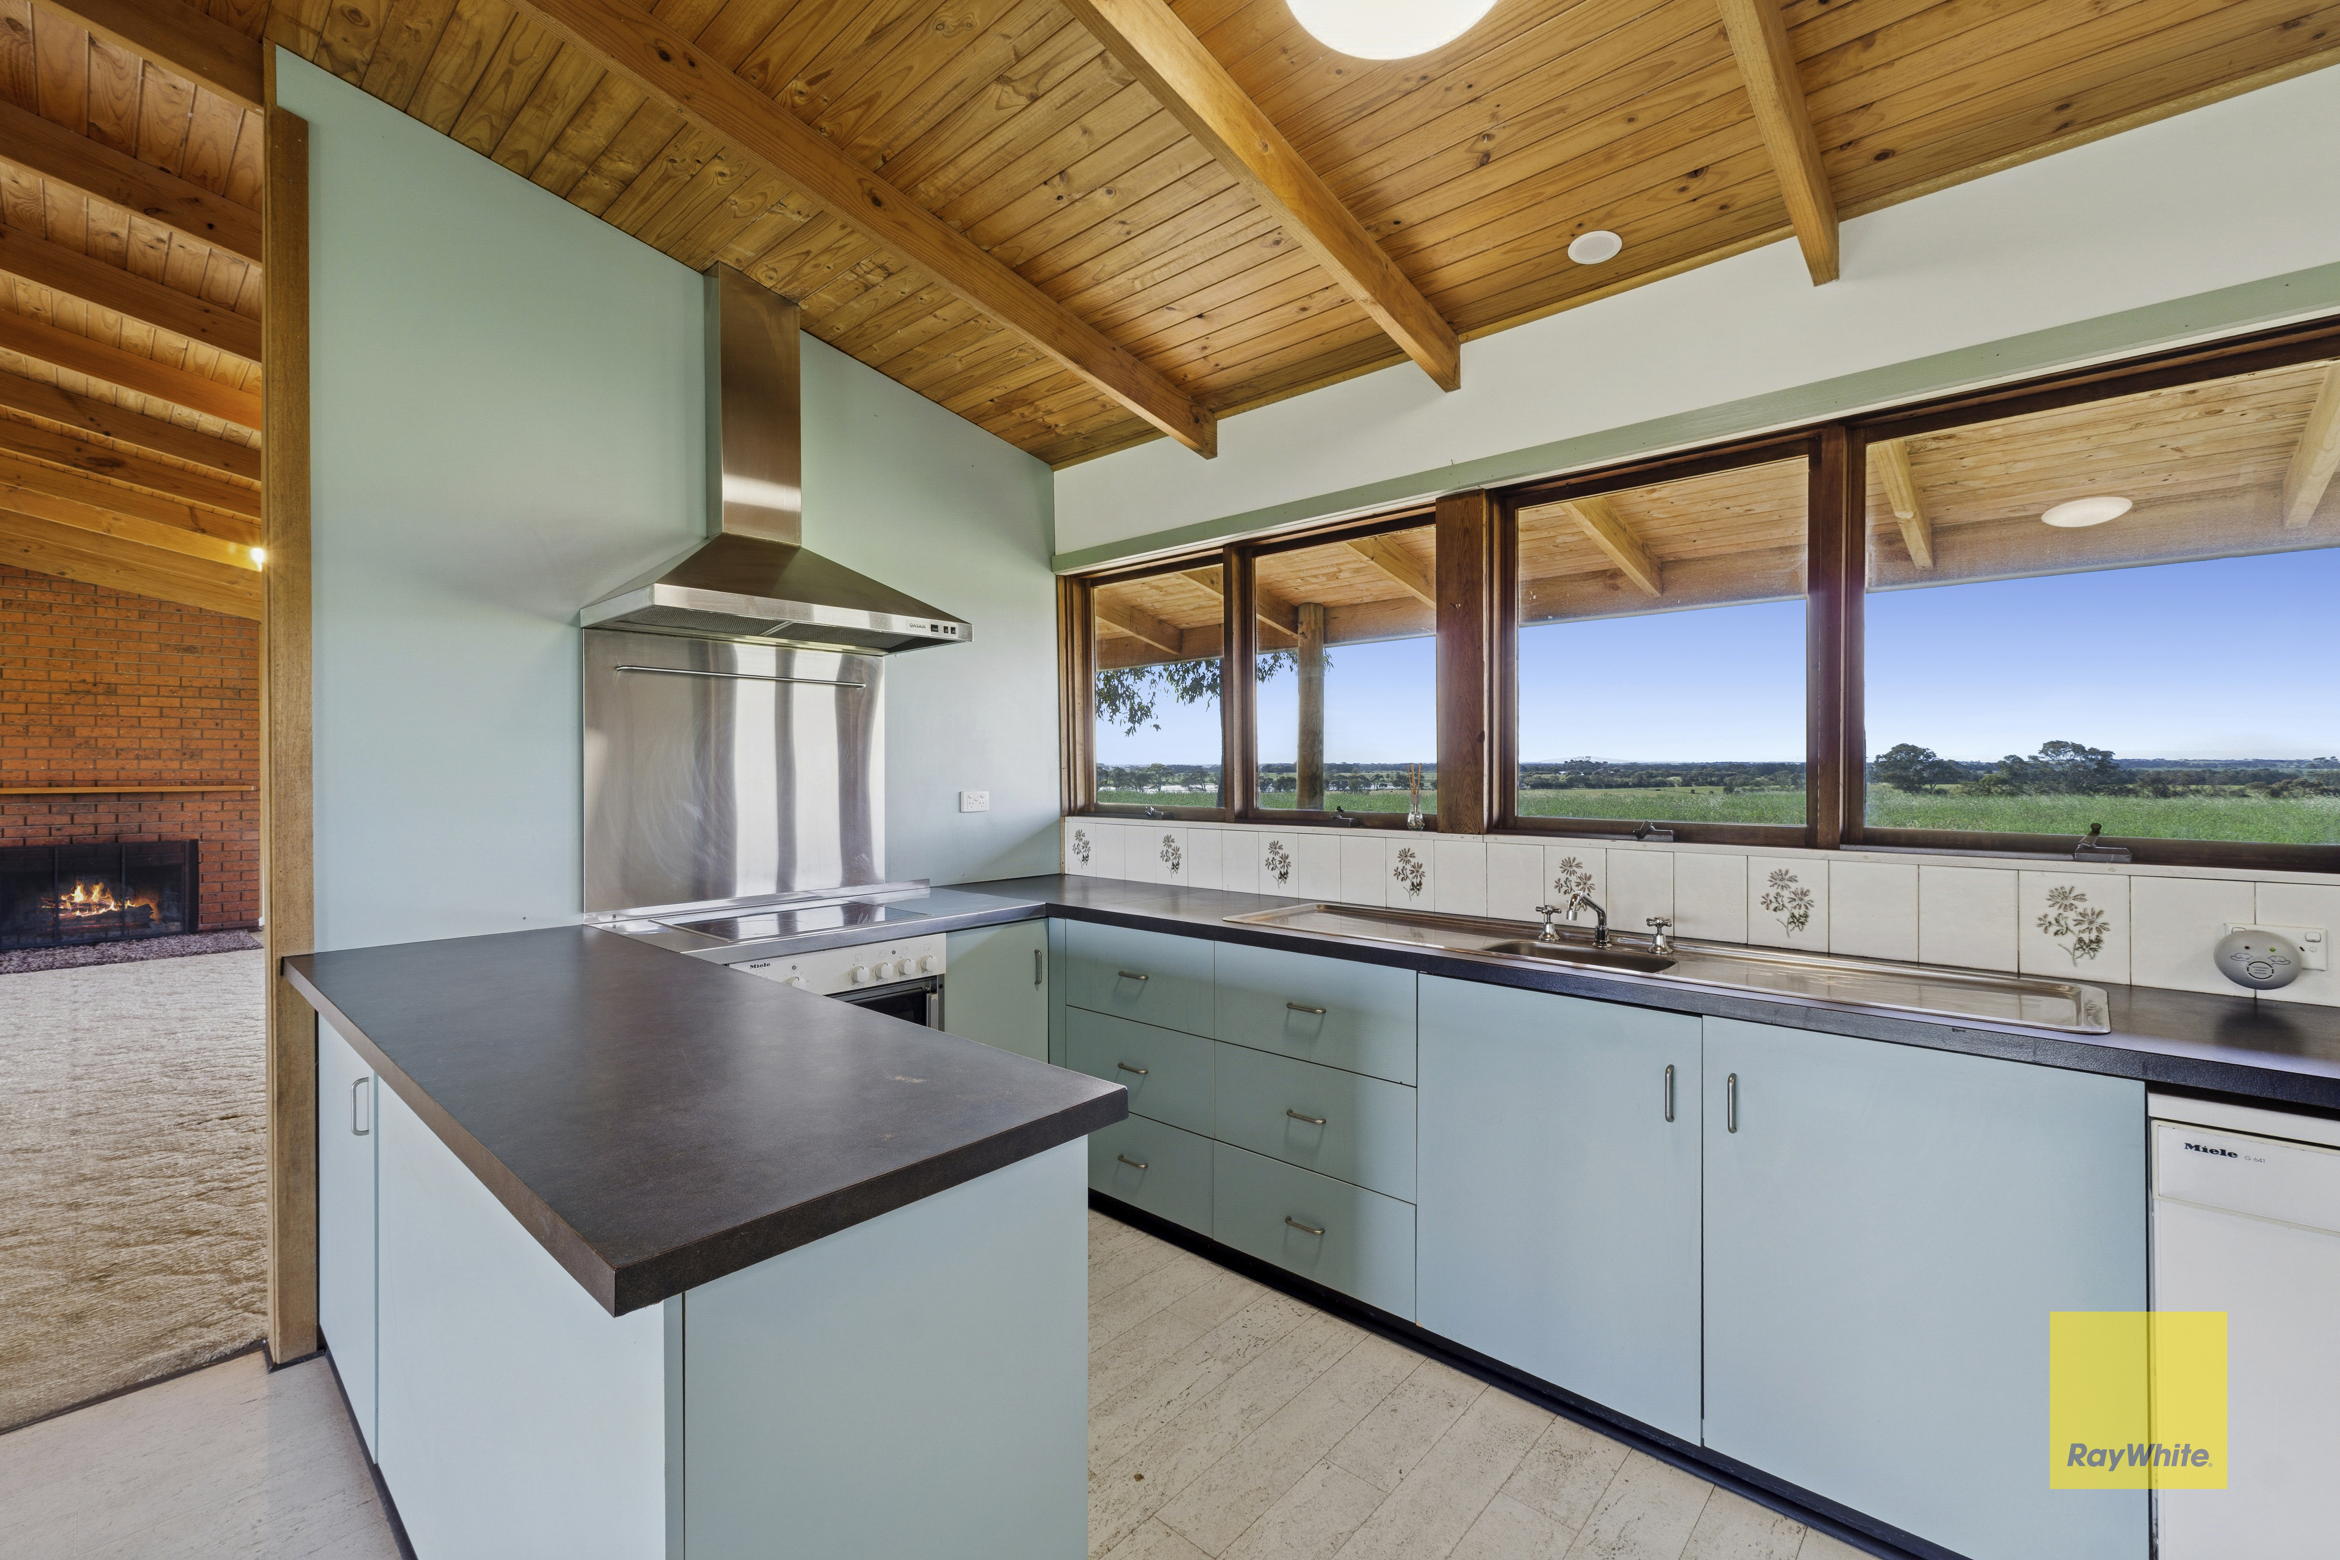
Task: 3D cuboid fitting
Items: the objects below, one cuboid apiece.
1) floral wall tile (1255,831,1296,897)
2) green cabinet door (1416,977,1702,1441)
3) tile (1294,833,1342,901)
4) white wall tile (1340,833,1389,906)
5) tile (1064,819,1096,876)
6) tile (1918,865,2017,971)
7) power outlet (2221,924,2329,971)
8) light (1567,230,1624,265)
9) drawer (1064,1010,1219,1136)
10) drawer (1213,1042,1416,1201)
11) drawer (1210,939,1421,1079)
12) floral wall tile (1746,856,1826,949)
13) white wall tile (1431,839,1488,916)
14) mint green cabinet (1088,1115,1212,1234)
[{"bbox_3d":[0.345,0.268,3.065,0.149,0.198,0.010,0,1,43],"label":"floral wall tile"},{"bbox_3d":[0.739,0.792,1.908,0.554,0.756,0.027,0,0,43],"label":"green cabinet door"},{"bbox_3d":[0.458,0.269,2.962,0.149,0.198,0.010,0,1,43],"label":"tile"},{"bbox_3d":[0.567,0.268,2.848,0.150,0.198,0.009,0,0,43],"label":"white wall tile"},{"bbox_3d":[-0.328,0.265,3.684,0.149,0.198,0.010,0,1,43],"label":"tile"},{"bbox_3d":[1.570,0.273,1.918,0.150,0.198,0.009,0,0,43],"label":"tile"},{"bbox_3d":[1.870,0.283,1.649,0.114,0.067,0.015,0,1,43],"label":"power outlet"},{"bbox_3d":[0.973,-1.211,2.231,0.118,0.018,0.118,0,-10,42],"label":"light"},{"bbox_3d":[0.064,0.800,2.893,0.562,0.255,0.510,0,1,43],"label":"drawer"},{"bbox_3d":[0.465,0.790,2.439,0.569,0.254,0.420,0,0,43],"label":"drawer"},{"bbox_3d":[0.467,0.538,2.440,0.569,0.249,0.420,0,0,43],"label":"drawer"},{"bbox_3d":[1.356,0.272,2.137,0.149,0.198,0.010,0,1,43],"label":"floral wall tile"},{"bbox_3d":[0.789,0.269,2.641,0.150,0.198,0.009,0,0,43],"label":"white wall tile"},{"bbox_3d":[0.065,1.060,2.896,0.562,0.259,0.510,0,1,43],"label":"mint green cabinet"}]

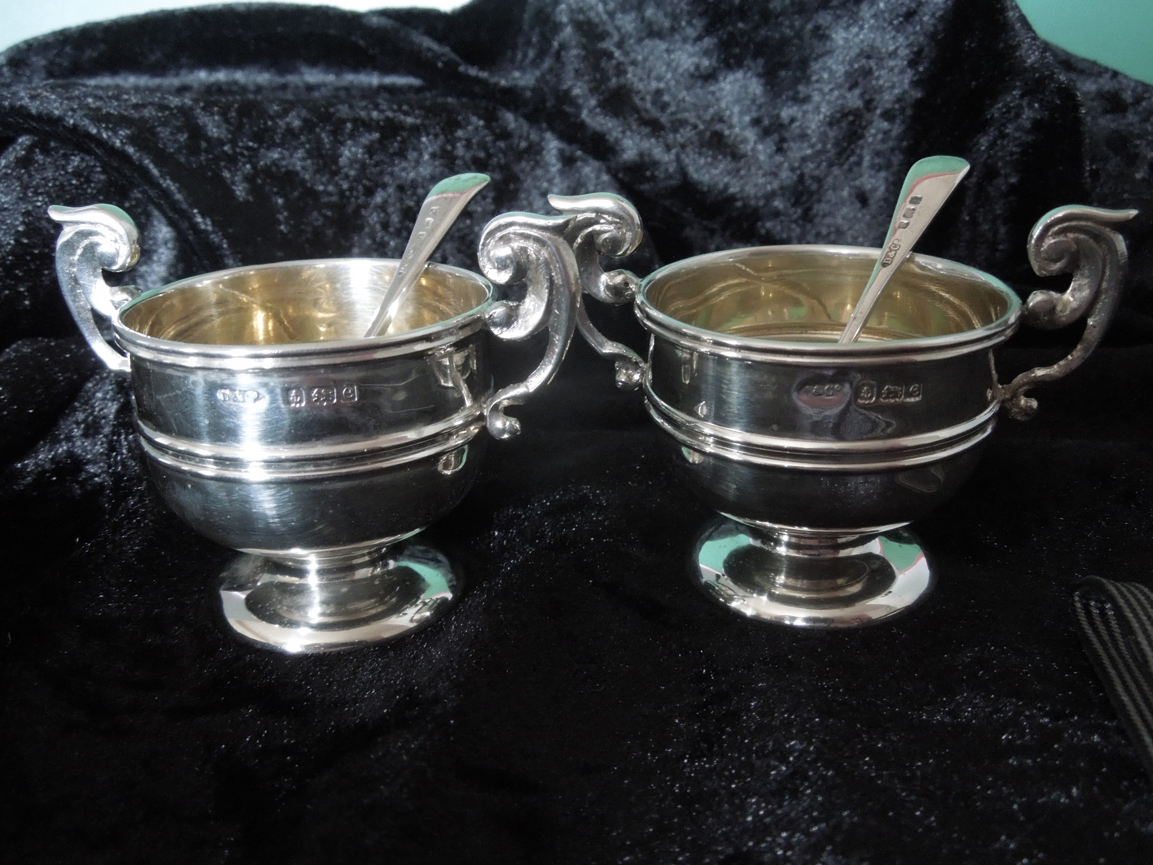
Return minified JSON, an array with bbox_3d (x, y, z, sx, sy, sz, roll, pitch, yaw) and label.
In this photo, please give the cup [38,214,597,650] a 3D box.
[{"bbox_3d":[-0.037,-0.004,0.172,0.081,0.059,0.054,4,20,15],"label":"cup"}]

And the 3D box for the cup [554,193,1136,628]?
[{"bbox_3d":[0.037,-0.006,0.177,0.081,0.059,0.054,4,24,13],"label":"cup"}]

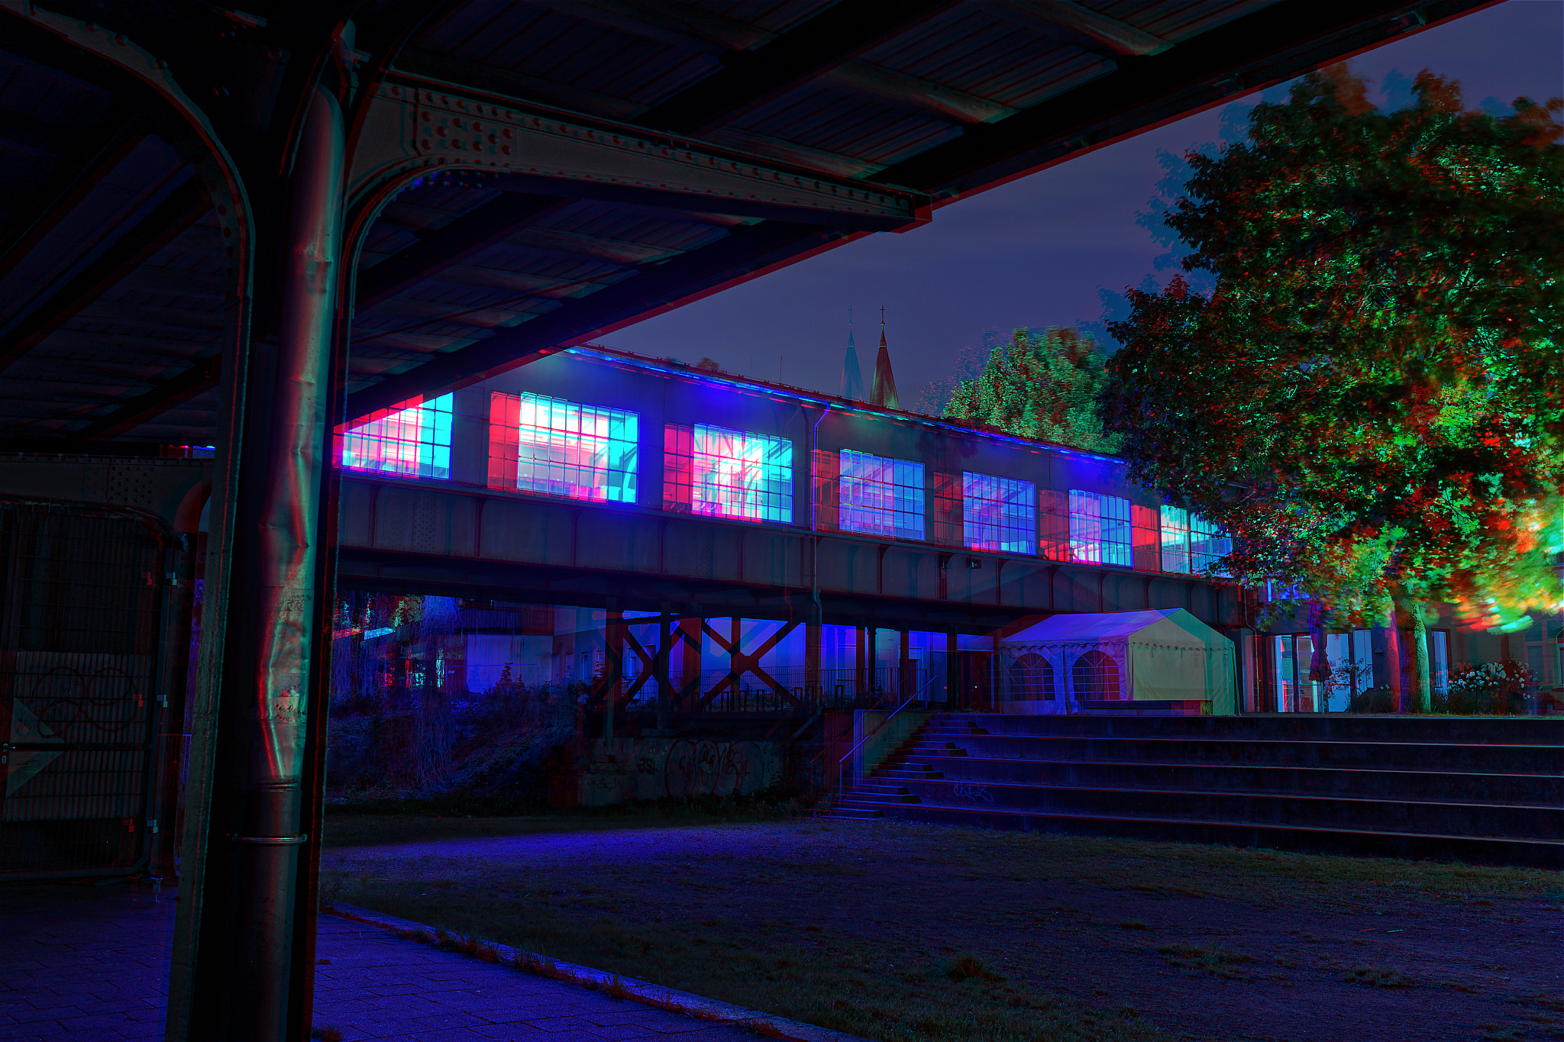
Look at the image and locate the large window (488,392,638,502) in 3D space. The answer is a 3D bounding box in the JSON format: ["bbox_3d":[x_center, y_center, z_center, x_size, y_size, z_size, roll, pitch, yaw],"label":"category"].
[{"bbox_3d":[-4.628,-1.595,28.559,3.567,2.103,0.200,7,-10,-39],"label":"large window"}]

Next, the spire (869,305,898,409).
[{"bbox_3d":[16.342,-25.211,210.000,5.400,19.000,5.400,0,-8,0],"label":"spire"}]

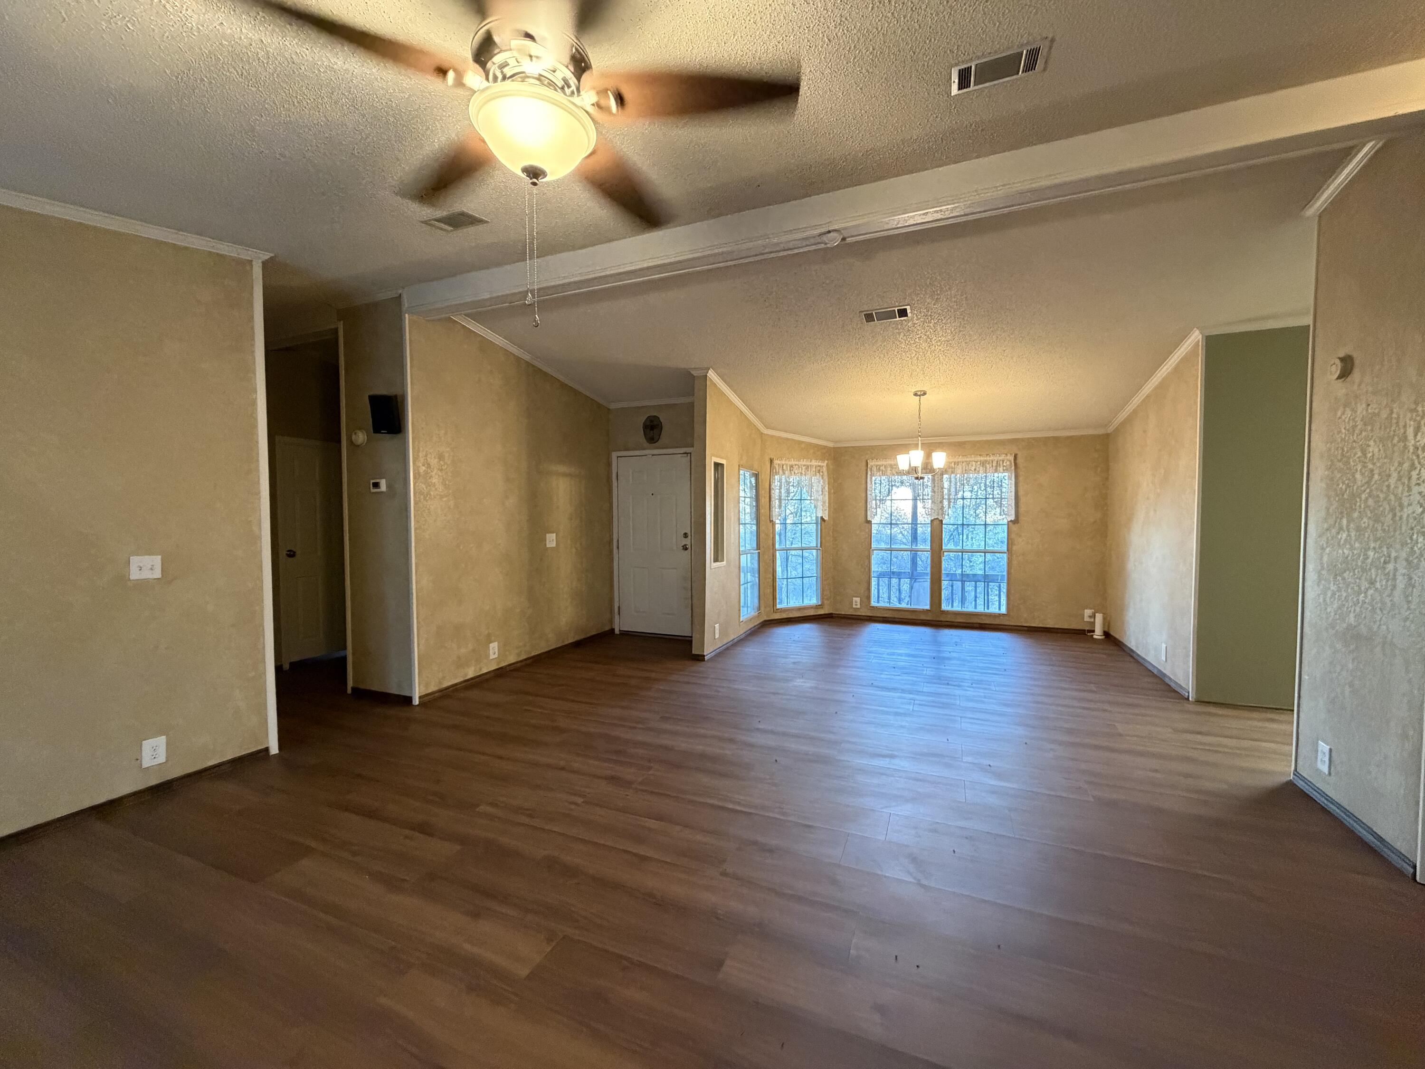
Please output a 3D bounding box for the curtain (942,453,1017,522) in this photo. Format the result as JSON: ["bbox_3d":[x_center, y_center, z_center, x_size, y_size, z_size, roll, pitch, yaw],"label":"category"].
[{"bbox_3d":[3.236,-0.562,7.024,0.832,0.812,0.100,1,2,23],"label":"curtain"}]

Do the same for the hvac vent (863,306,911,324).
[{"bbox_3d":[1.281,-1.611,4.232,0.330,0.025,0.185,1,-6,23],"label":"hvac vent"}]

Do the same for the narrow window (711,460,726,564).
[{"bbox_3d":[0.053,-0.209,5.728,0.080,1.053,0.360,1,3,22],"label":"narrow window"}]

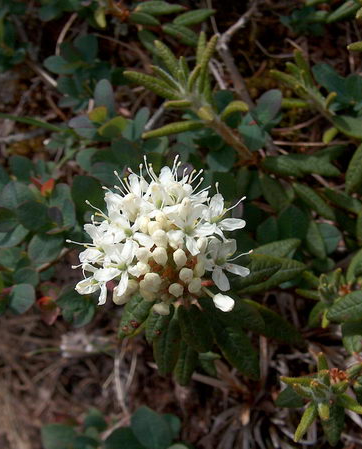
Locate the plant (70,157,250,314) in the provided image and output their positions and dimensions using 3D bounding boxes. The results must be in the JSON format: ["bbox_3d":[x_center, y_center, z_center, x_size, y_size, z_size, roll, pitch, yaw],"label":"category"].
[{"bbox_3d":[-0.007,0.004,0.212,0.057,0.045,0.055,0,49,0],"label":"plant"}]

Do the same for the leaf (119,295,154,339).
[{"bbox_3d":[-0.016,0.033,0.238,0.011,0.004,0.021,38,77,17],"label":"leaf"}]

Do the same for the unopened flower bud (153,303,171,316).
[{"bbox_3d":[-0.006,0.028,0.207,0.005,0.005,0.005,-13,27,0],"label":"unopened flower bud"}]

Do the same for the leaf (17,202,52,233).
[{"bbox_3d":[-0.065,-0.004,0.285,0.016,0.004,0.014,23,68,10],"label":"leaf"}]

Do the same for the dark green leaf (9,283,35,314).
[{"bbox_3d":[-0.073,0.034,0.295,0.012,0.003,0.015,-14,68,-9],"label":"dark green leaf"}]

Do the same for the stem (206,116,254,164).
[{"bbox_3d":[0.024,-0.041,0.305,0.005,0.031,0.005,-49,21,0],"label":"stem"}]

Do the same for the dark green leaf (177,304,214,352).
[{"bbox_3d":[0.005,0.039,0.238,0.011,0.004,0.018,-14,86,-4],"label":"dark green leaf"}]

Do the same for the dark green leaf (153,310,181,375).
[{"bbox_3d":[-0.005,0.044,0.240,0.011,0.004,0.025,10,79,2],"label":"dark green leaf"}]

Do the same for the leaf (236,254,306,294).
[{"bbox_3d":[0.033,0.019,0.245,0.030,0.005,0.012,-16,59,-14],"label":"leaf"}]

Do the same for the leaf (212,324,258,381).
[{"bbox_3d":[0.019,0.044,0.228,0.013,0.006,0.026,-37,82,-14],"label":"leaf"}]

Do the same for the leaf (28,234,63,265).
[{"bbox_3d":[-0.060,0.011,0.285,0.013,0.004,0.018,43,71,10],"label":"leaf"}]

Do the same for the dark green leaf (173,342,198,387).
[{"bbox_3d":[0.001,0.053,0.250,0.009,0.004,0.024,7,79,1],"label":"dark green leaf"}]

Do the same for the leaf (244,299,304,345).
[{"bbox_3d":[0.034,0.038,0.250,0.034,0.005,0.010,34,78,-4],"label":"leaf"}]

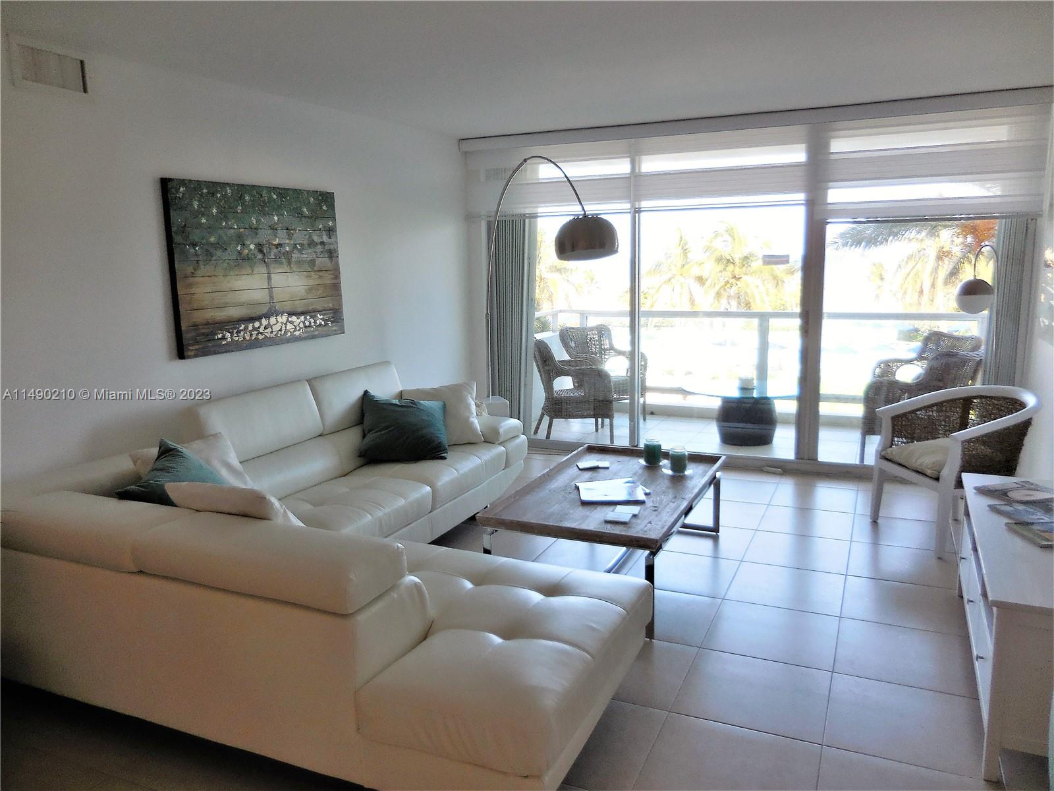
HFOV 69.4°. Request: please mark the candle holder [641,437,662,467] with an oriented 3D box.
[{"bbox_3d":[0.731,0.328,4.423,0.106,0.139,0.106,3,11,25],"label":"candle holder"}]

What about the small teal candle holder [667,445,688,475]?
[{"bbox_3d":[0.842,0.359,4.219,0.102,0.141,0.102,3,11,25],"label":"small teal candle holder"}]

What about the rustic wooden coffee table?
[{"bbox_3d":[0.465,0.675,3.998,0.848,0.452,1.463,3,11,25],"label":"rustic wooden coffee table"}]

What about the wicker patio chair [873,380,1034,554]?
[{"bbox_3d":[2.417,0.392,4.285,0.640,0.820,0.695,-2,10,-6],"label":"wicker patio chair"}]

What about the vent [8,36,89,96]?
[{"bbox_3d":[-2.049,-1.403,3.282,0.030,0.196,0.335,3,11,25],"label":"vent"}]

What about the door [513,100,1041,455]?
[{"bbox_3d":[1.531,-0.722,5.793,3.937,2.489,0.120,3,11,25],"label":"door"}]

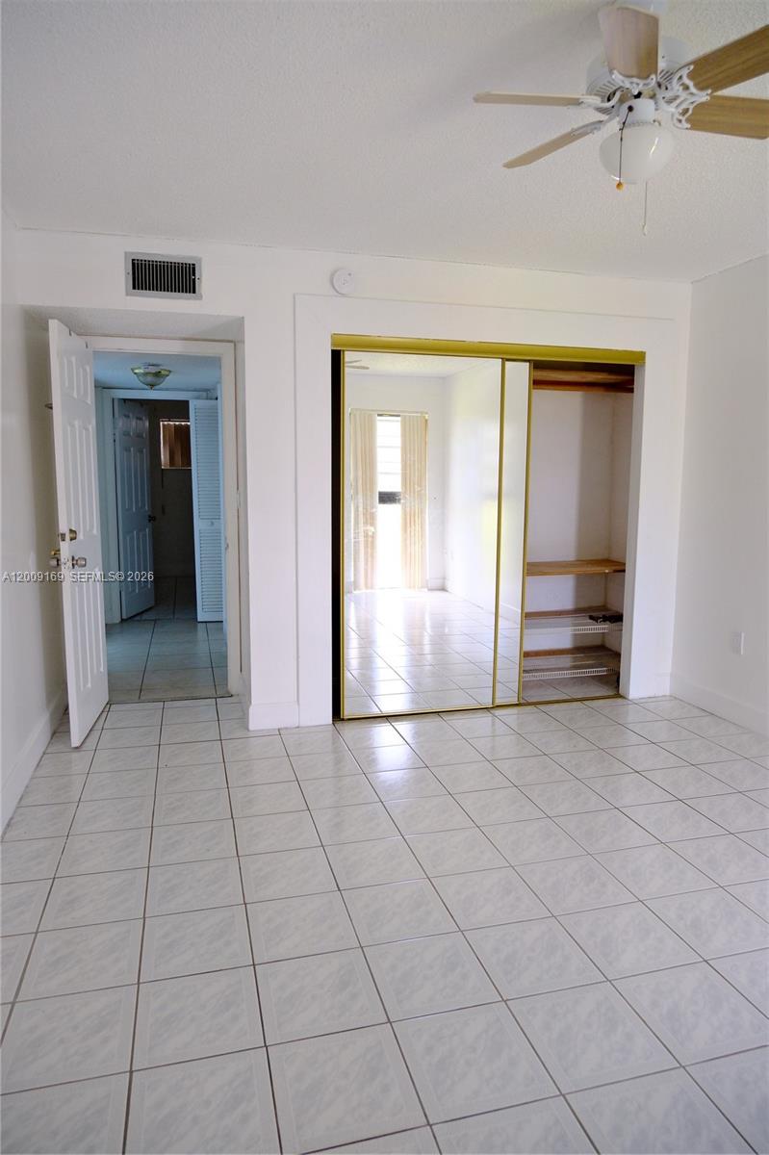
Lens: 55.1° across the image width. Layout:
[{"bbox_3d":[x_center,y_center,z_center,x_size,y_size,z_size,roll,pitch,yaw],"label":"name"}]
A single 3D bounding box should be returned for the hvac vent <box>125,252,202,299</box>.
[{"bbox_3d":[-1.044,-1.429,3.500,0.351,0.200,0.020,-2,8,-15],"label":"hvac vent"}]

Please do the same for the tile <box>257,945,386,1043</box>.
[{"bbox_3d":[-0.171,1.086,1.925,0.300,0.010,0.300,-2,8,-15],"label":"tile"}]

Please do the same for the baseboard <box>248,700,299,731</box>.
[{"bbox_3d":[-0.592,0.743,3.955,0.265,0.137,0.018,-2,8,-15],"label":"baseboard"}]

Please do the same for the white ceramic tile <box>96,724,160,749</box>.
[{"bbox_3d":[-1.318,0.834,3.826,0.302,0.010,0.302,-2,8,-15],"label":"white ceramic tile"}]

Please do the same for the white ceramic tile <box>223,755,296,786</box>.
[{"bbox_3d":[-0.566,0.888,3.371,0.300,0.010,0.300,-2,8,-15],"label":"white ceramic tile"}]

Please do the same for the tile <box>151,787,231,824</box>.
[{"bbox_3d":[-0.781,0.940,3.014,0.300,0.010,0.300,-2,8,-15],"label":"tile"}]

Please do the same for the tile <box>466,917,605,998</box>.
[{"bbox_3d":[0.414,1.068,2.082,0.300,0.010,0.300,-2,8,-15],"label":"tile"}]

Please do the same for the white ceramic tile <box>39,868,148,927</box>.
[{"bbox_3d":[-0.919,1.031,2.363,0.302,0.010,0.302,-2,8,-15],"label":"white ceramic tile"}]

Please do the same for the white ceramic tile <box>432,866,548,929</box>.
[{"bbox_3d":[0.334,1.026,2.365,0.298,0.010,0.298,-2,8,-15],"label":"white ceramic tile"}]

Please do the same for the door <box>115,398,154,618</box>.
[{"bbox_3d":[-2.414,-0.661,7.180,0.036,2.030,0.700,1,8,5],"label":"door"}]

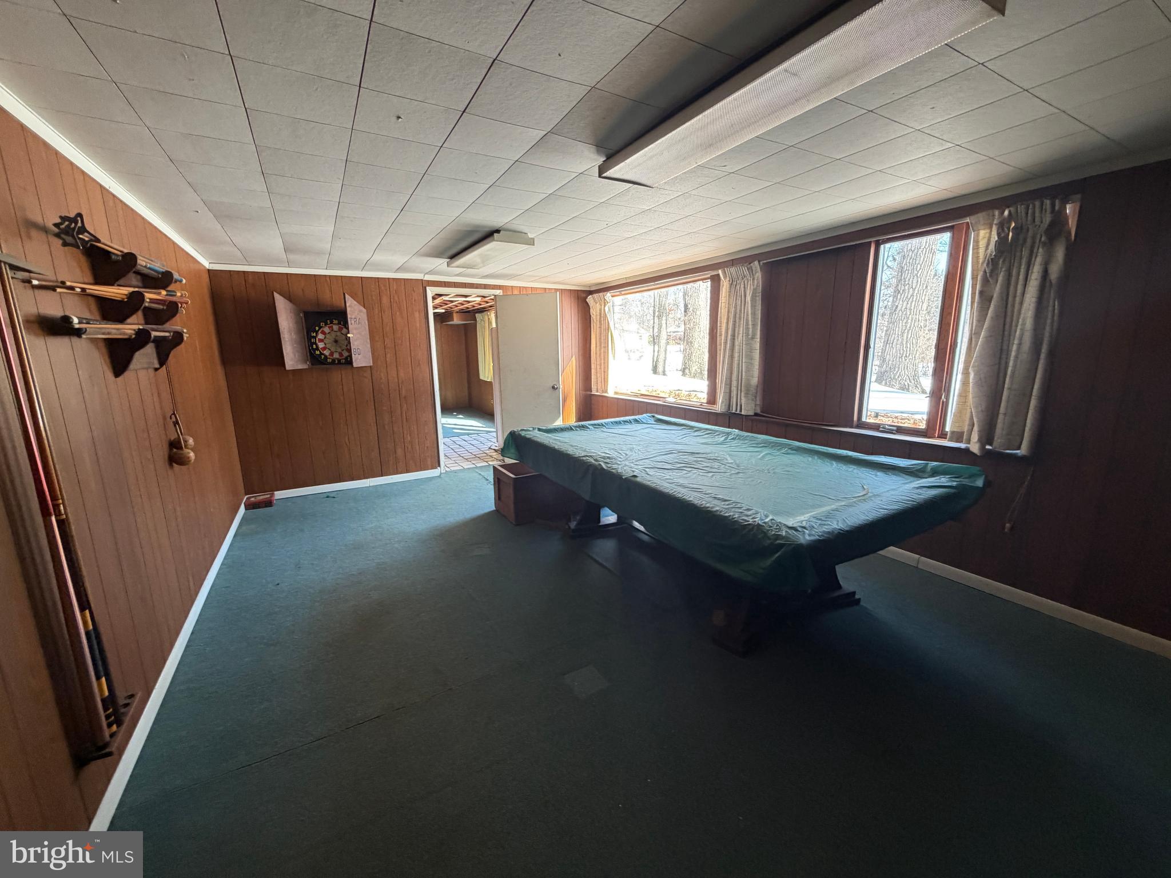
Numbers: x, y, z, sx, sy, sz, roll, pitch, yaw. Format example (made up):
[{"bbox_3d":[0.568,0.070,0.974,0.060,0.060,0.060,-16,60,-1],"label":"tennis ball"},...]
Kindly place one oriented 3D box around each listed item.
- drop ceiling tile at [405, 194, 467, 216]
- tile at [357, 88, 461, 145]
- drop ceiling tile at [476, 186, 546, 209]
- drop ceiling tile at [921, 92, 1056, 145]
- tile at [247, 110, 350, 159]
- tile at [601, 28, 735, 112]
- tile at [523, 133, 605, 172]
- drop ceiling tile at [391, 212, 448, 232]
[{"bbox_3d":[-0.792,-1.240,2.516,0.304,0.017,0.304,-7,12,-29],"label":"drop ceiling tile"},{"bbox_3d":[-0.617,-1.104,1.626,0.310,0.015,0.315,-7,12,-29],"label":"tile"},{"bbox_3d":[-0.376,-1.229,2.404,0.304,0.017,0.304,-7,12,-29],"label":"drop ceiling tile"},{"bbox_3d":[1.452,-1.159,1.714,0.305,0.020,0.305,-7,12,-29],"label":"drop ceiling tile"},{"bbox_3d":[-1.018,-1.092,1.700,0.303,0.020,0.303,-7,12,-29],"label":"tile"},{"bbox_3d":[0.229,-1.062,1.365,0.303,0.020,0.303,-7,12,-29],"label":"tile"},{"bbox_3d":[-0.072,-1.142,1.882,0.304,0.017,0.304,-7,12,-29],"label":"tile"},{"bbox_3d":[-0.945,-1.287,2.778,0.303,0.020,0.303,-7,12,-29],"label":"drop ceiling tile"}]

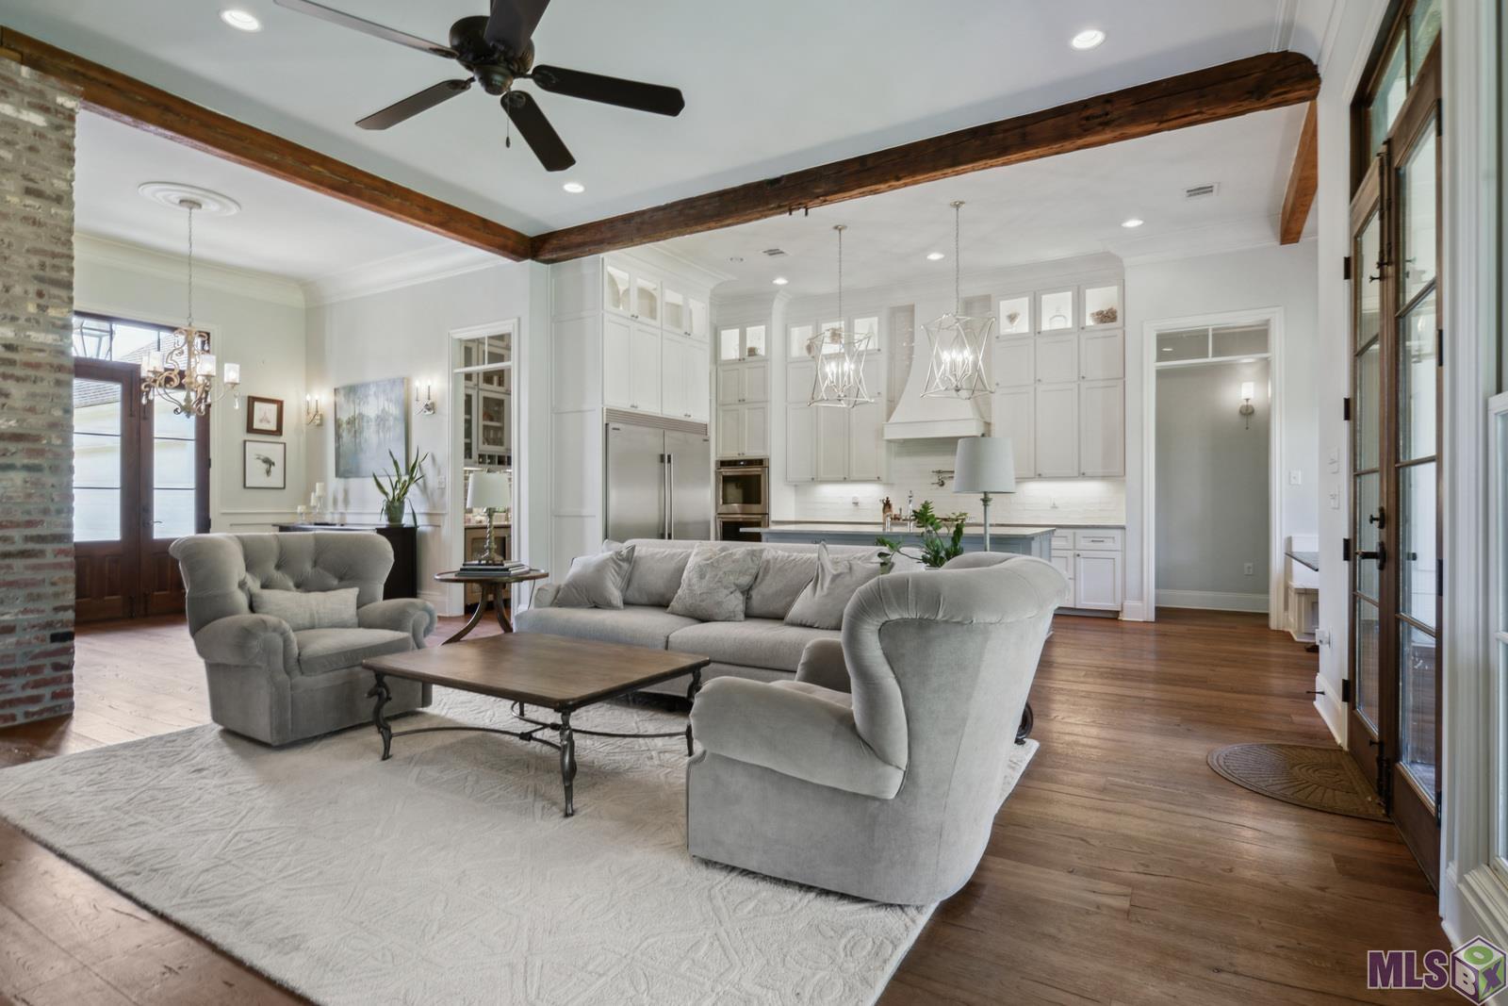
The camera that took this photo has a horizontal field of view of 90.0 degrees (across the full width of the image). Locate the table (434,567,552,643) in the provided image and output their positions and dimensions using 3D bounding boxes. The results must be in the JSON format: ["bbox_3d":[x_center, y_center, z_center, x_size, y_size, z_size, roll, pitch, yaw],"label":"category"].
[{"bbox_3d":[-1.895,0.830,5.450,0.820,0.630,0.820,0,0,30],"label":"table"}]

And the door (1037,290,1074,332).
[{"bbox_3d":[3.274,-2.076,8.164,0.382,0.397,0.050,0,0,30],"label":"door"}]

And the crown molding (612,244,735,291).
[{"bbox_3d":[-0.796,-2.495,7.860,0.200,0.190,1.950,0,0,30],"label":"crown molding"}]

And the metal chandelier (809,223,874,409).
[{"bbox_3d":[0.795,-1.718,6.904,0.450,1.627,0.450,0,0,30],"label":"metal chandelier"}]

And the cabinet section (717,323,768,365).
[{"bbox_3d":[-0.026,-2.046,9.863,0.765,0.457,0.480,0,0,30],"label":"cabinet section"}]

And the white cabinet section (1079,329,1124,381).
[{"bbox_3d":[3.732,-1.548,8.060,0.421,0.501,0.330,0,0,30],"label":"white cabinet section"}]

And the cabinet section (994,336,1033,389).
[{"bbox_3d":[2.956,-1.552,8.510,0.441,0.527,0.330,0,0,30],"label":"cabinet section"}]

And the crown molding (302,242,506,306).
[{"bbox_3d":[-3.832,-2.413,7.939,3.390,0.237,0.153,0,0,30],"label":"crown molding"}]

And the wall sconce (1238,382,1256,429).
[{"bbox_3d":[5.172,-1.018,7.899,0.140,0.490,0.140,0,0,30],"label":"wall sconce"}]

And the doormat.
[{"bbox_3d":[2.286,1.138,3.262,0.570,0.014,0.960,0,0,30],"label":"doormat"}]

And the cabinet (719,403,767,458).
[{"bbox_3d":[0.020,-0.893,9.699,0.745,0.645,0.600,0,0,30],"label":"cabinet"}]

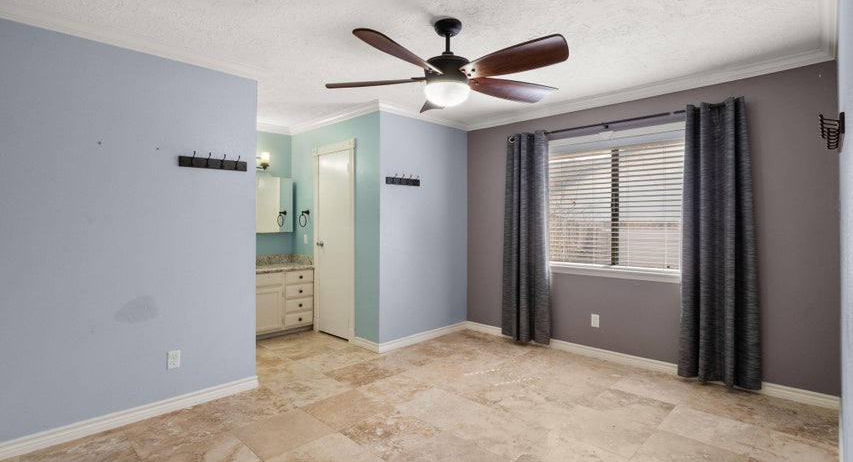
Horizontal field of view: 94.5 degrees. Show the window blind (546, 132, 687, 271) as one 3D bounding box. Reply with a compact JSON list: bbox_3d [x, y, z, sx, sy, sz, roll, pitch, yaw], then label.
[{"bbox_3d":[1.678,-0.250,3.620,1.240,1.150,0.060,1,2,42],"label":"window blind"}]

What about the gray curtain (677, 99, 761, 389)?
[{"bbox_3d":[2.222,0.092,2.991,0.500,2.160,0.140,1,2,42],"label":"gray curtain"}]

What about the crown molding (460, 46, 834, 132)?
[{"bbox_3d":[1.578,-1.194,3.604,3.030,0.085,0.085,1,2,42],"label":"crown molding"}]

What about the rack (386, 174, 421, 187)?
[{"bbox_3d":[-0.208,-0.521,4.013,0.452,0.110,0.065,-1,2,-44],"label":"rack"}]

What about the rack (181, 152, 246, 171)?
[{"bbox_3d":[-1.488,-0.495,2.793,0.452,0.110,0.065,-1,2,-44],"label":"rack"}]

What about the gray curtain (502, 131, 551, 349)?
[{"bbox_3d":[1.031,0.067,4.075,0.500,2.150,0.140,1,2,42],"label":"gray curtain"}]

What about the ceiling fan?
[{"bbox_3d":[0.108,-0.966,2.320,1.430,0.480,1.420,1,2,42],"label":"ceiling fan"}]

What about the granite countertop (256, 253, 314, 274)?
[{"bbox_3d":[-1.965,0.383,4.397,1.250,0.160,0.540,-1,2,-44],"label":"granite countertop"}]

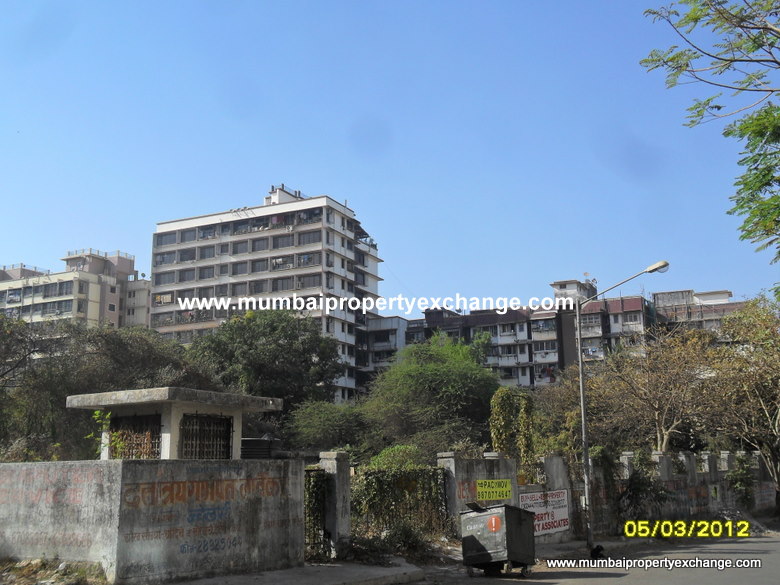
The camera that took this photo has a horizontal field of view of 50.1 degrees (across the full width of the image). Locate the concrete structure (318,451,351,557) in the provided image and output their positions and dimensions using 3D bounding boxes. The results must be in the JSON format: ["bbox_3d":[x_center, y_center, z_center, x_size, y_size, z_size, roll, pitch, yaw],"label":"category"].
[{"bbox_3d":[-1.108,4.232,16.647,0.420,2.046,0.420,-9,-14,32],"label":"concrete structure"}]

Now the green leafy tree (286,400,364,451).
[{"bbox_3d":[-2.083,5.515,27.461,3.000,3.893,3.000,-1,-12,0],"label":"green leafy tree"}]

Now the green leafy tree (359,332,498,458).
[{"bbox_3d":[1.464,4.602,29.673,5.000,6.426,4.900,-1,-12,0],"label":"green leafy tree"}]

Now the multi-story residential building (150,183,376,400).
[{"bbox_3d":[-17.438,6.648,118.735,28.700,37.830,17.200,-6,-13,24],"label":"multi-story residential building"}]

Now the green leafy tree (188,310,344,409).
[{"bbox_3d":[-7.716,6.301,51.803,9.690,10.530,9.210,-1,-12,0],"label":"green leafy tree"}]

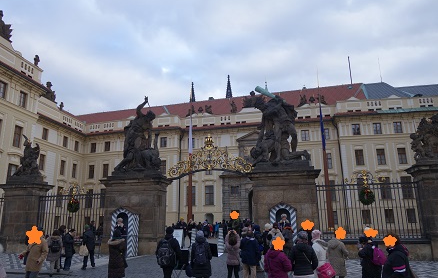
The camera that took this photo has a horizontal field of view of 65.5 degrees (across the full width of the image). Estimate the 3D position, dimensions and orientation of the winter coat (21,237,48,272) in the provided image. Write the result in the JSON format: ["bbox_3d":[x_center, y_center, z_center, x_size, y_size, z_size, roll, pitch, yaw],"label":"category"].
[{"bbox_3d":[-5.646,3.428,10.378,0.580,0.980,0.600,9,-17,-37],"label":"winter coat"}]

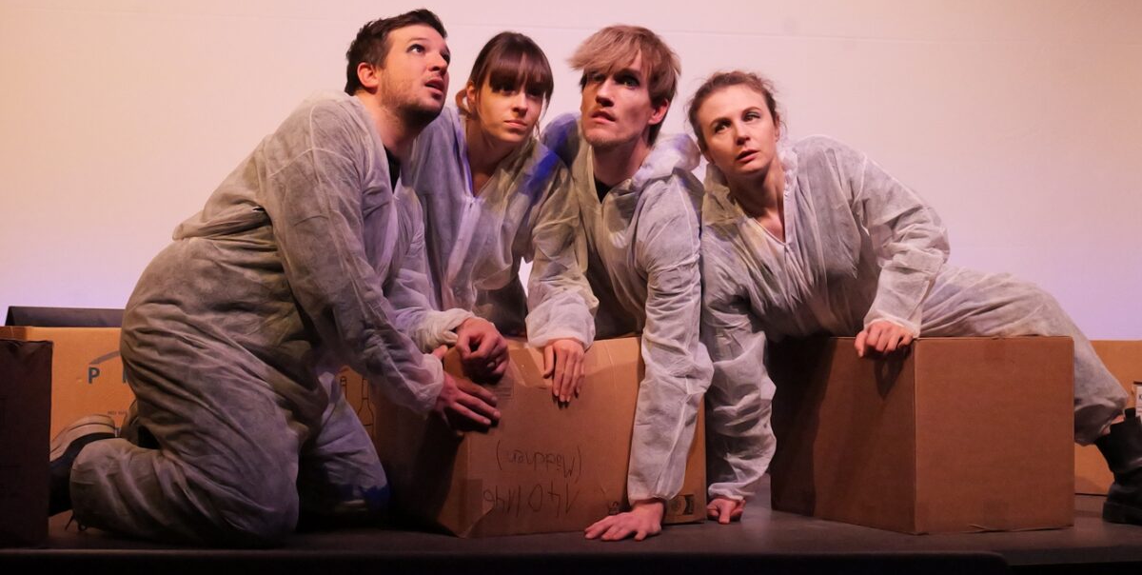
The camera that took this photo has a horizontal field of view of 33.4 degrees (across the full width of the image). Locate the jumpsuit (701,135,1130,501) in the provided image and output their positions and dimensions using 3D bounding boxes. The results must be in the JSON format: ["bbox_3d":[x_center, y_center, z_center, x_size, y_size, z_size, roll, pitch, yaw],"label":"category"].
[{"bbox_3d":[0.758,0.076,4.190,0.880,0.790,0.620,0,-1,20],"label":"jumpsuit"}]

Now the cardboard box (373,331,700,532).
[{"bbox_3d":[-0.067,0.310,4.180,0.590,0.400,0.420,1,-1,-31],"label":"cardboard box"}]

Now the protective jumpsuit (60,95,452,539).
[{"bbox_3d":[-0.635,0.060,3.920,0.780,0.890,0.520,0,-1,23],"label":"protective jumpsuit"}]

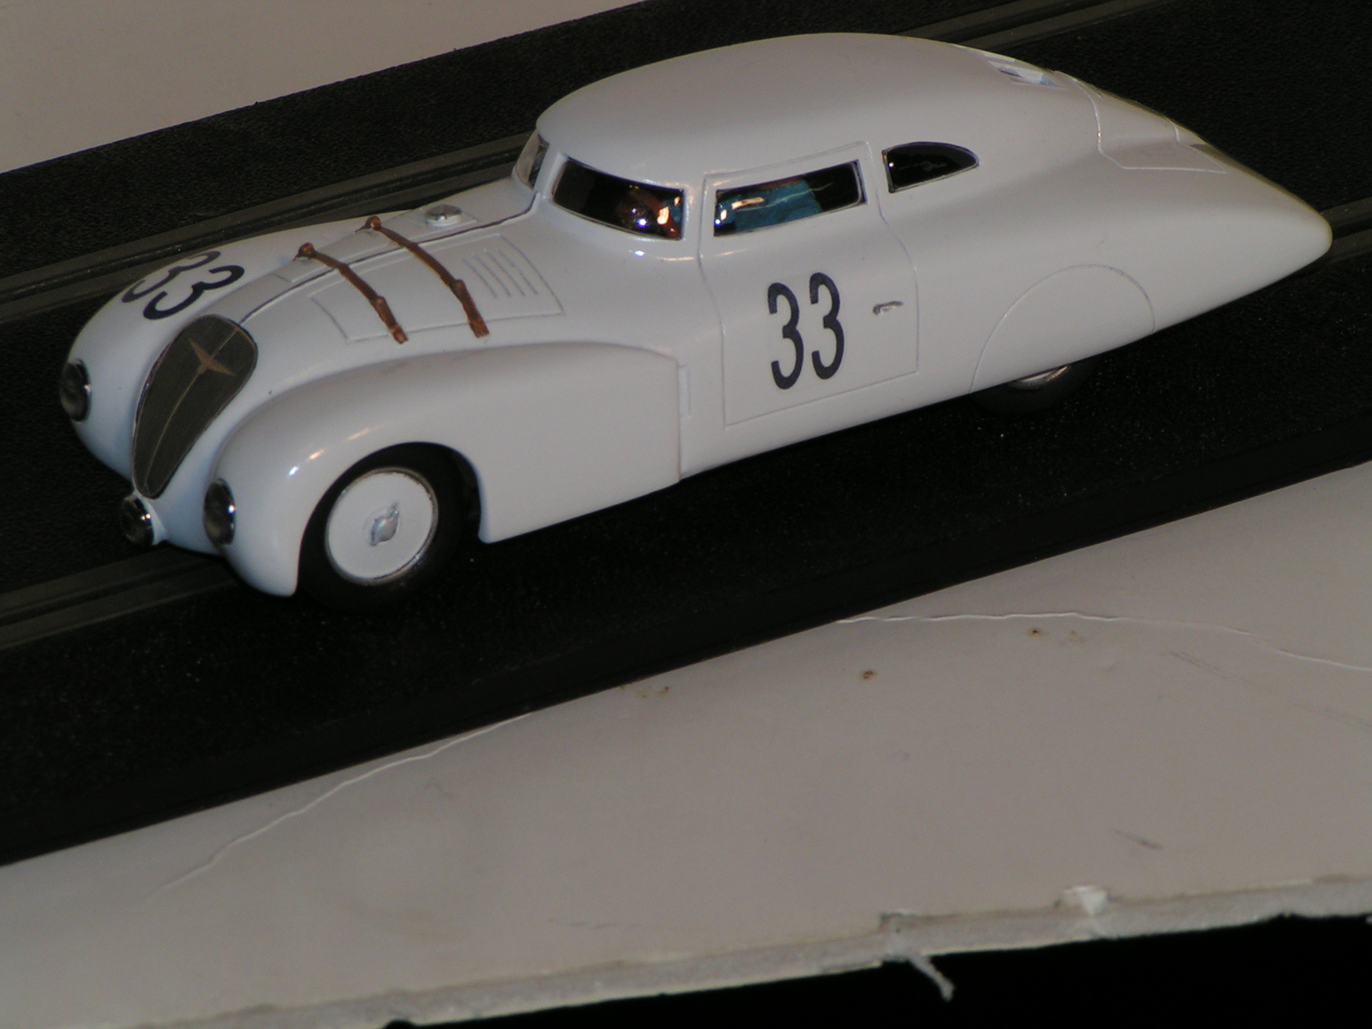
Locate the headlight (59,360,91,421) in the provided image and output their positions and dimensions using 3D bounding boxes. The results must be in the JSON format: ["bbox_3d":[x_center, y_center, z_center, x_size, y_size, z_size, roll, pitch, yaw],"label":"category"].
[{"bbox_3d":[-0.067,-0.014,0.898,0.002,0.007,0.007,-11,26,-26],"label":"headlight"}]

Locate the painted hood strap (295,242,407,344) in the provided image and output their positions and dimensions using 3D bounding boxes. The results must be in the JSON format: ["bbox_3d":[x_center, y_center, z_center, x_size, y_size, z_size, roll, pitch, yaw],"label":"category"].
[{"bbox_3d":[-0.037,-0.025,0.887,0.002,0.005,0.028,-16,28,-23],"label":"painted hood strap"}]

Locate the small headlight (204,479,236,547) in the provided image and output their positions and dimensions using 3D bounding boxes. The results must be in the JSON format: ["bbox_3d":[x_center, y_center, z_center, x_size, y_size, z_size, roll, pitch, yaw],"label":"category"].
[{"bbox_3d":[-0.049,0.000,0.867,0.002,0.007,0.007,-11,26,-26],"label":"small headlight"}]

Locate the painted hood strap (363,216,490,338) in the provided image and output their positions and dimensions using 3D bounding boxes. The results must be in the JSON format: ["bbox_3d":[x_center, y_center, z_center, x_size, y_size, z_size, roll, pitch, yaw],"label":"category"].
[{"bbox_3d":[-0.029,-0.027,0.890,0.002,0.006,0.032,-16,28,-23],"label":"painted hood strap"}]

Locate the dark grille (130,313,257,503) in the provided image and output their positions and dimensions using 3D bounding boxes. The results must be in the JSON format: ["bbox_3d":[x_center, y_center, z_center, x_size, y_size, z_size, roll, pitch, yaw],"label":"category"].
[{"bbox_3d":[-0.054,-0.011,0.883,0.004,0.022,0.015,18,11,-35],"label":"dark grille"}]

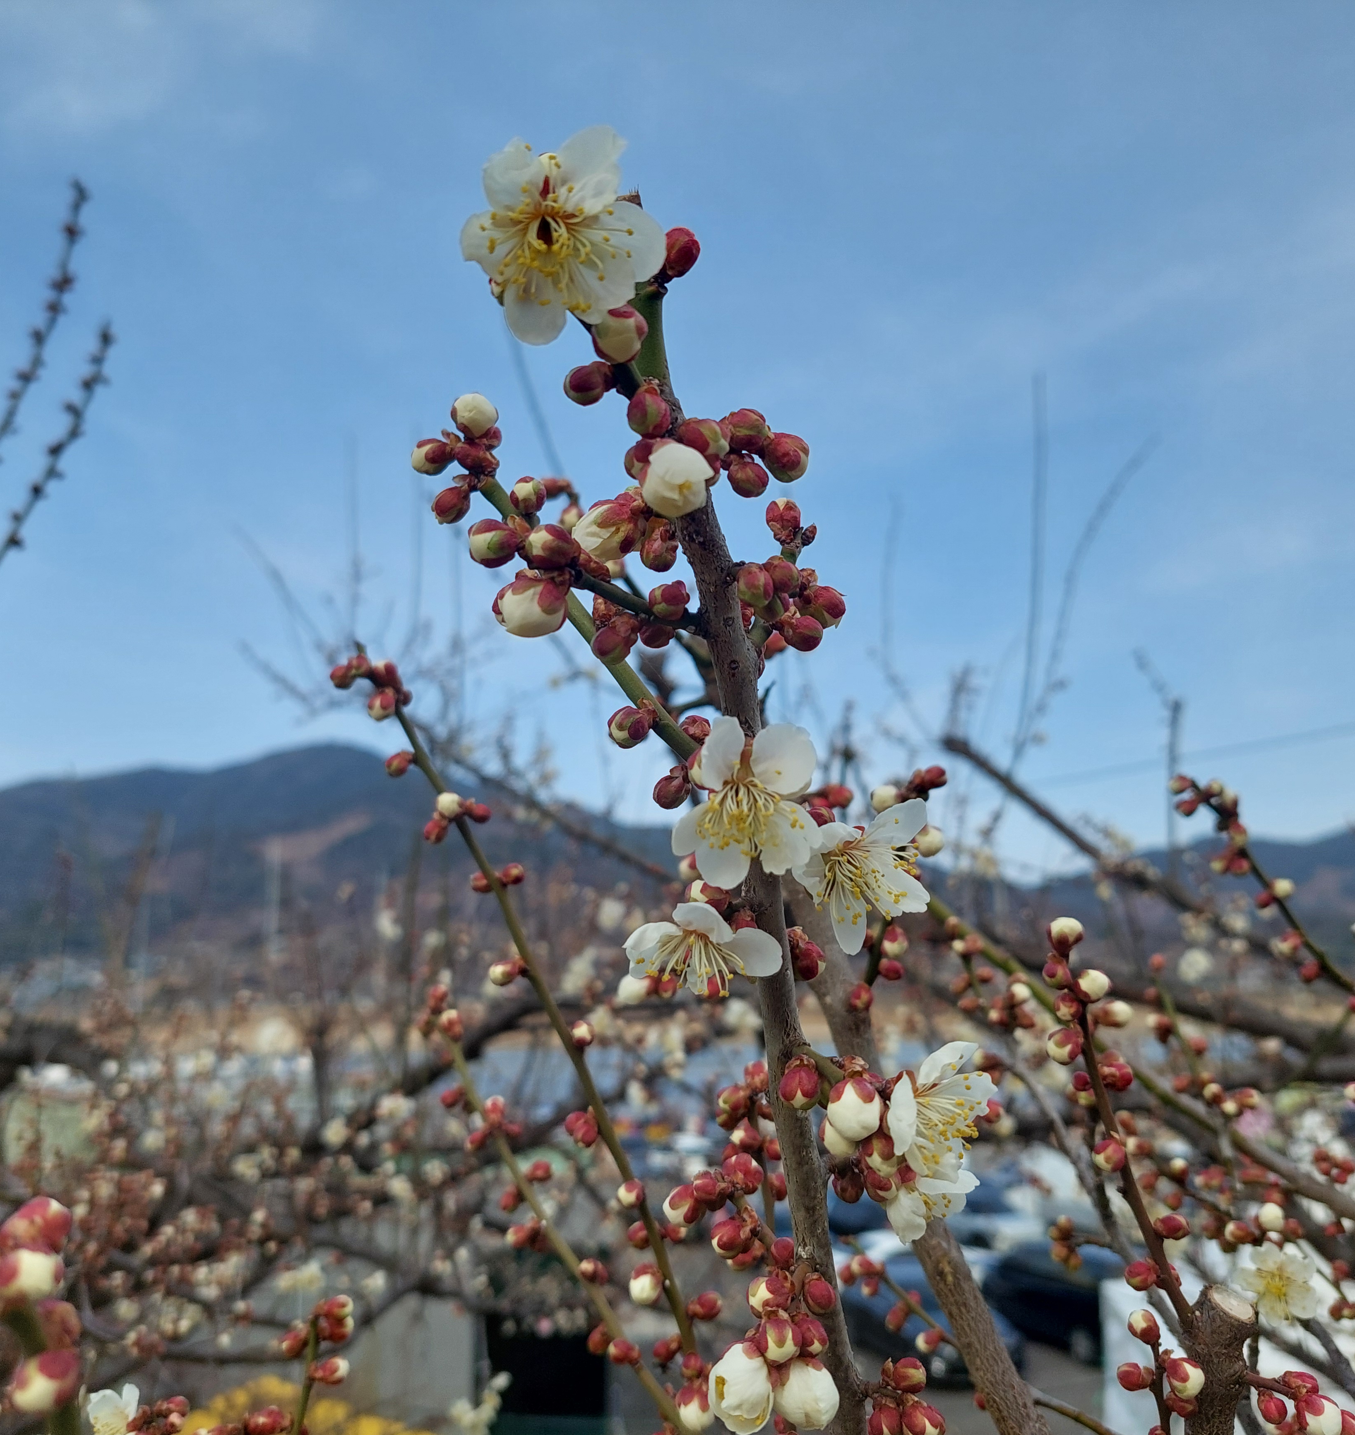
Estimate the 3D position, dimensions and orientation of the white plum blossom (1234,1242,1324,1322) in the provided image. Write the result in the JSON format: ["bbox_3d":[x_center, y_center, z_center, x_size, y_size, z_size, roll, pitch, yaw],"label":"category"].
[{"bbox_3d":[0.182,0.172,0.420,0.026,0.025,0.011,0,-14,18],"label":"white plum blossom"}]

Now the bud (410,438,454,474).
[{"bbox_3d":[-0.041,-0.044,0.230,0.007,0.006,0.006,-19,0,-9],"label":"bud"}]

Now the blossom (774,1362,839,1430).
[{"bbox_3d":[0.025,0.128,0.262,0.012,0.013,0.013,1,-10,-6],"label":"blossom"}]

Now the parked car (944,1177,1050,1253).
[{"bbox_3d":[7.391,11.752,32.000,1.820,1.520,4.500,1,-10,-7],"label":"parked car"}]

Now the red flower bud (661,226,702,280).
[{"bbox_3d":[0.001,-0.074,0.220,0.006,0.008,0.006,21,0,0],"label":"red flower bud"}]

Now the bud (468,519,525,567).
[{"bbox_3d":[-0.030,-0.029,0.227,0.009,0.008,0.008,-6,0,-21],"label":"bud"}]

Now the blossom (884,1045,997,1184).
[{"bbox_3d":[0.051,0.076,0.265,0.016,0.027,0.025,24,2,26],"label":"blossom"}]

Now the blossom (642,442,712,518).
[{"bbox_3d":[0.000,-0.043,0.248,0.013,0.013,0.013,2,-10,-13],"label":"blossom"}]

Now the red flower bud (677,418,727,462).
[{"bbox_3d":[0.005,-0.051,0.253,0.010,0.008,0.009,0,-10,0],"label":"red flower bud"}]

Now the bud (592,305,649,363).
[{"bbox_3d":[-0.009,-0.061,0.220,0.008,0.008,0.009,0,-23,13],"label":"bud"}]

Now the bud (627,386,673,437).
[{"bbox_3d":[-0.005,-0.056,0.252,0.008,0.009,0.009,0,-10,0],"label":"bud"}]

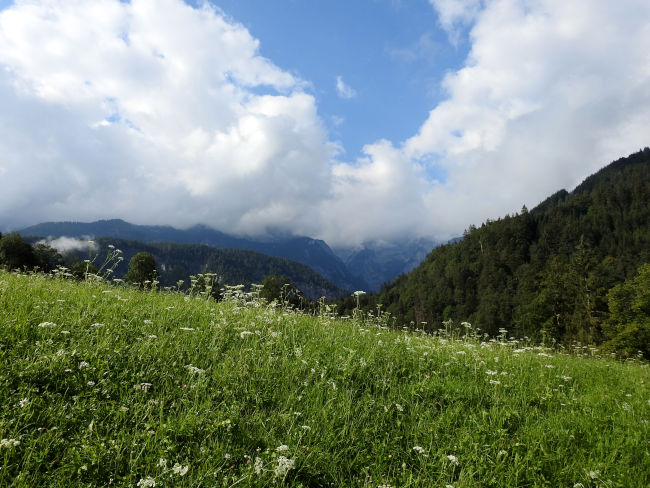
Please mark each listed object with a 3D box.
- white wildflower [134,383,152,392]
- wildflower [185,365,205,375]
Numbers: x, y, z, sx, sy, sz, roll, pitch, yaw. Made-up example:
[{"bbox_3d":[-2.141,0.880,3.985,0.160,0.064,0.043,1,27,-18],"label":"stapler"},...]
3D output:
[{"bbox_3d":[-1.208,0.955,3.000,0.115,0.045,0.090,0,-2,0],"label":"white wildflower"},{"bbox_3d":[-0.941,0.905,3.250,0.140,0.050,0.120,0,-2,0],"label":"wildflower"}]

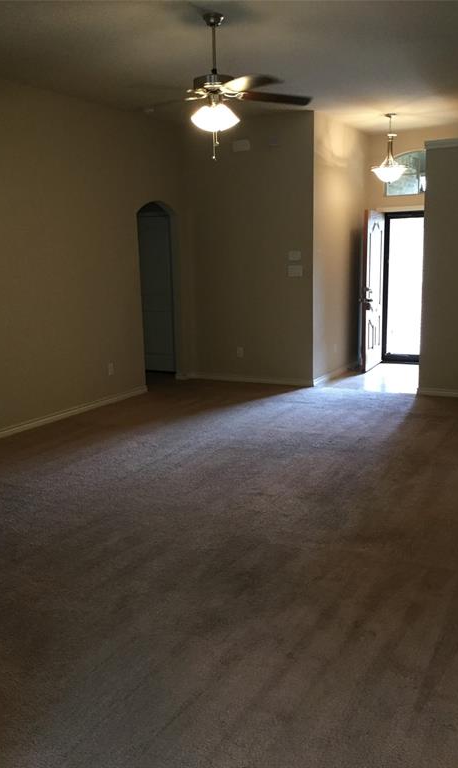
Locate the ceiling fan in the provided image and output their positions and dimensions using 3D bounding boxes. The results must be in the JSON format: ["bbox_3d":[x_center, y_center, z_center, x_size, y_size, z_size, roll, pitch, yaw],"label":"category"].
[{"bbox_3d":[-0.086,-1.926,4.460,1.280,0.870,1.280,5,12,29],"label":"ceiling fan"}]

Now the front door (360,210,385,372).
[{"bbox_3d":[1.912,-1.223,9.073,0.050,2.030,0.914,4,12,25],"label":"front door"}]

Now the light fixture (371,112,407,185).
[{"bbox_3d":[1.852,-2.708,7.908,0.410,0.740,0.410,5,12,29],"label":"light fixture"}]

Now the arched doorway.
[{"bbox_3d":[-0.941,-1.152,9.029,0.660,2.030,0.045,5,12,29],"label":"arched doorway"}]

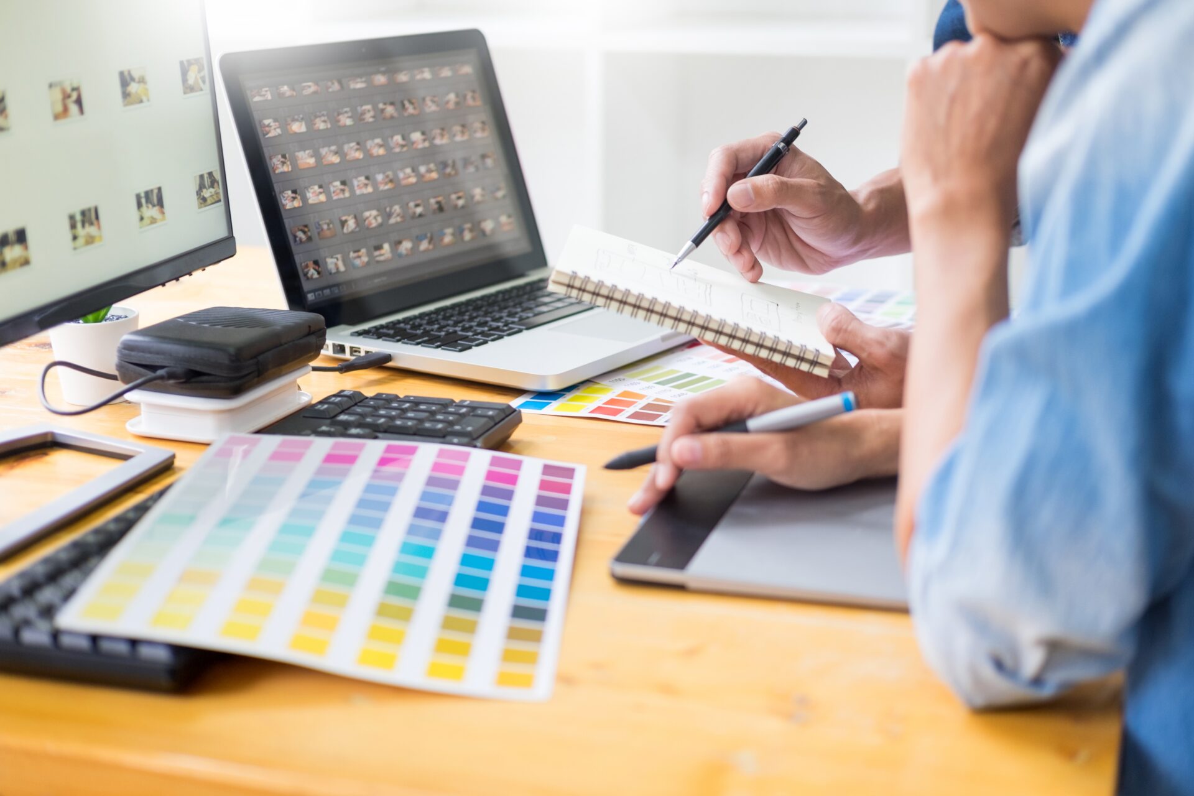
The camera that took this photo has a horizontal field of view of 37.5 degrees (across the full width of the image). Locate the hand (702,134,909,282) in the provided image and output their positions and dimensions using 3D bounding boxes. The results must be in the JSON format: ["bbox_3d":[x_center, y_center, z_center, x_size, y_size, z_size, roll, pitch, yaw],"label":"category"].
[{"bbox_3d":[0.134,-0.124,1.145,0.140,0.085,0.085,-8,17,-16],"label":"hand"}]

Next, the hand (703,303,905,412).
[{"bbox_3d":[0.139,-0.029,1.125,0.150,0.058,0.090,8,16,-5],"label":"hand"}]

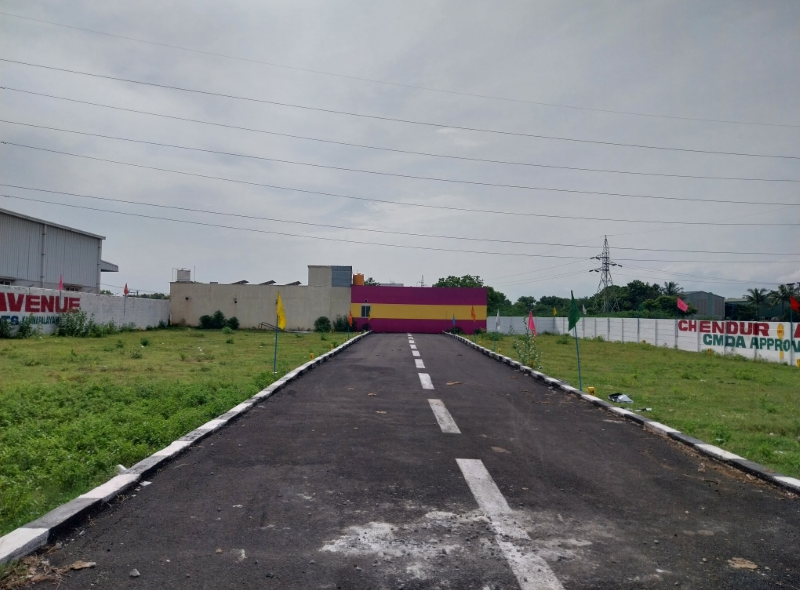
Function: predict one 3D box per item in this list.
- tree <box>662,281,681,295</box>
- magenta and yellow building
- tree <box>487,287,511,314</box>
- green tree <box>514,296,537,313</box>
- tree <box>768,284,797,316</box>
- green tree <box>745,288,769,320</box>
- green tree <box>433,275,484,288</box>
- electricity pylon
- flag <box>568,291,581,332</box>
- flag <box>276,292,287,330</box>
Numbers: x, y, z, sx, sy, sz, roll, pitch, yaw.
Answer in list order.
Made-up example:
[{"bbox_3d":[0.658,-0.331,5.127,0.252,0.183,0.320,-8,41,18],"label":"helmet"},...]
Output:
[{"bbox_3d":[50.643,1.499,112.116,4.300,7.850,4.300,1,-2,0],"label":"tree"},{"bbox_3d":[1.542,1.257,49.554,10.400,3.650,7.000,1,-2,-1],"label":"magenta and yellow building"},{"bbox_3d":[10.034,1.392,63.064,4.000,4.350,4.000,1,-2,0],"label":"tree"},{"bbox_3d":[18.400,2.270,88.063,3.700,4.240,3.700,1,-2,0],"label":"green tree"},{"bbox_3d":[56.048,1.577,88.094,4.600,6.380,4.600,1,-2,0],"label":"tree"},{"bbox_3d":[56.550,1.940,95.090,4.200,6.080,4.200,1,-2,0],"label":"green tree"},{"bbox_3d":[6.454,0.740,66.085,6.000,5.760,5.600,1,-2,0],"label":"green tree"},{"bbox_3d":[53.376,-4.268,155.325,6.400,21.990,5.200,1,-2,-13],"label":"electricity pylon"},{"bbox_3d":[3.514,0.332,12.100,0.250,0.800,0.120,1,-2,0],"label":"flag"},{"bbox_3d":[-2.702,0.353,13.700,0.230,0.870,0.120,1,-2,0],"label":"flag"}]

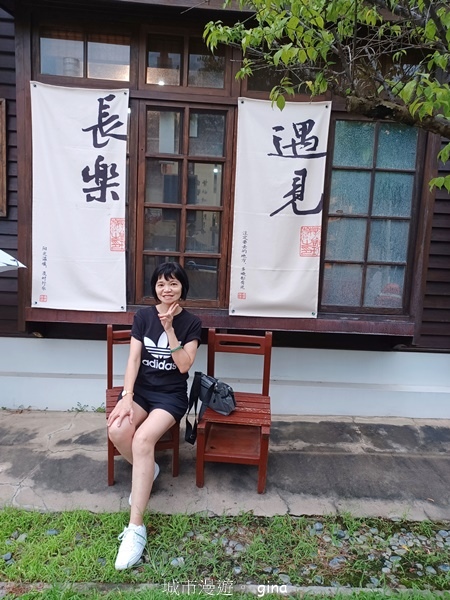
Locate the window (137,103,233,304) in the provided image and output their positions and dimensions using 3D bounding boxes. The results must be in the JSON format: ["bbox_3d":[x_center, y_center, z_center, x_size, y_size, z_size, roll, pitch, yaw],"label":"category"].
[{"bbox_3d":[-0.340,-0.771,3.579,0.730,1.592,0.060,2,6,-2],"label":"window"}]

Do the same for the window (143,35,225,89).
[{"bbox_3d":[-0.314,-1.900,3.459,0.635,0.378,0.060,2,6,-2],"label":"window"}]

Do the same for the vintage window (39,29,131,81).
[{"bbox_3d":[-1.108,-1.938,3.427,0.699,0.323,0.060,2,6,-2],"label":"vintage window"}]

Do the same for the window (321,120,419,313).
[{"bbox_3d":[1.204,-0.679,3.643,0.690,1.547,0.060,2,6,-2],"label":"window"}]

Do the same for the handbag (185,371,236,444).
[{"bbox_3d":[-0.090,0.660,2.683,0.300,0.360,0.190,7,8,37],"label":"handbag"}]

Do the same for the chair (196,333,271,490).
[{"bbox_3d":[0.074,0.663,2.730,0.407,0.875,0.460,3,9,5],"label":"chair"}]

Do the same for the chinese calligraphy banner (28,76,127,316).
[{"bbox_3d":[-1.172,-0.800,3.476,0.748,1.752,0.030,2,6,-2],"label":"chinese calligraphy banner"}]

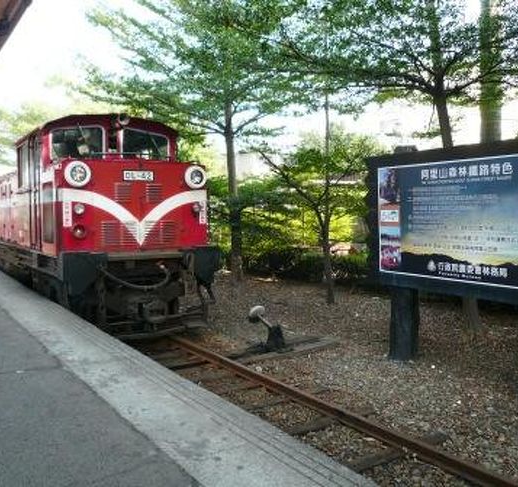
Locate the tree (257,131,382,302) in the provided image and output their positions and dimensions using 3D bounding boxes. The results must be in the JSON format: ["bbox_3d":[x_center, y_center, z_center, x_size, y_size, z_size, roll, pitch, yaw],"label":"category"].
[{"bbox_3d":[1.163,-0.528,10.100,2.400,3.450,2.300,0,3,0],"label":"tree"}]

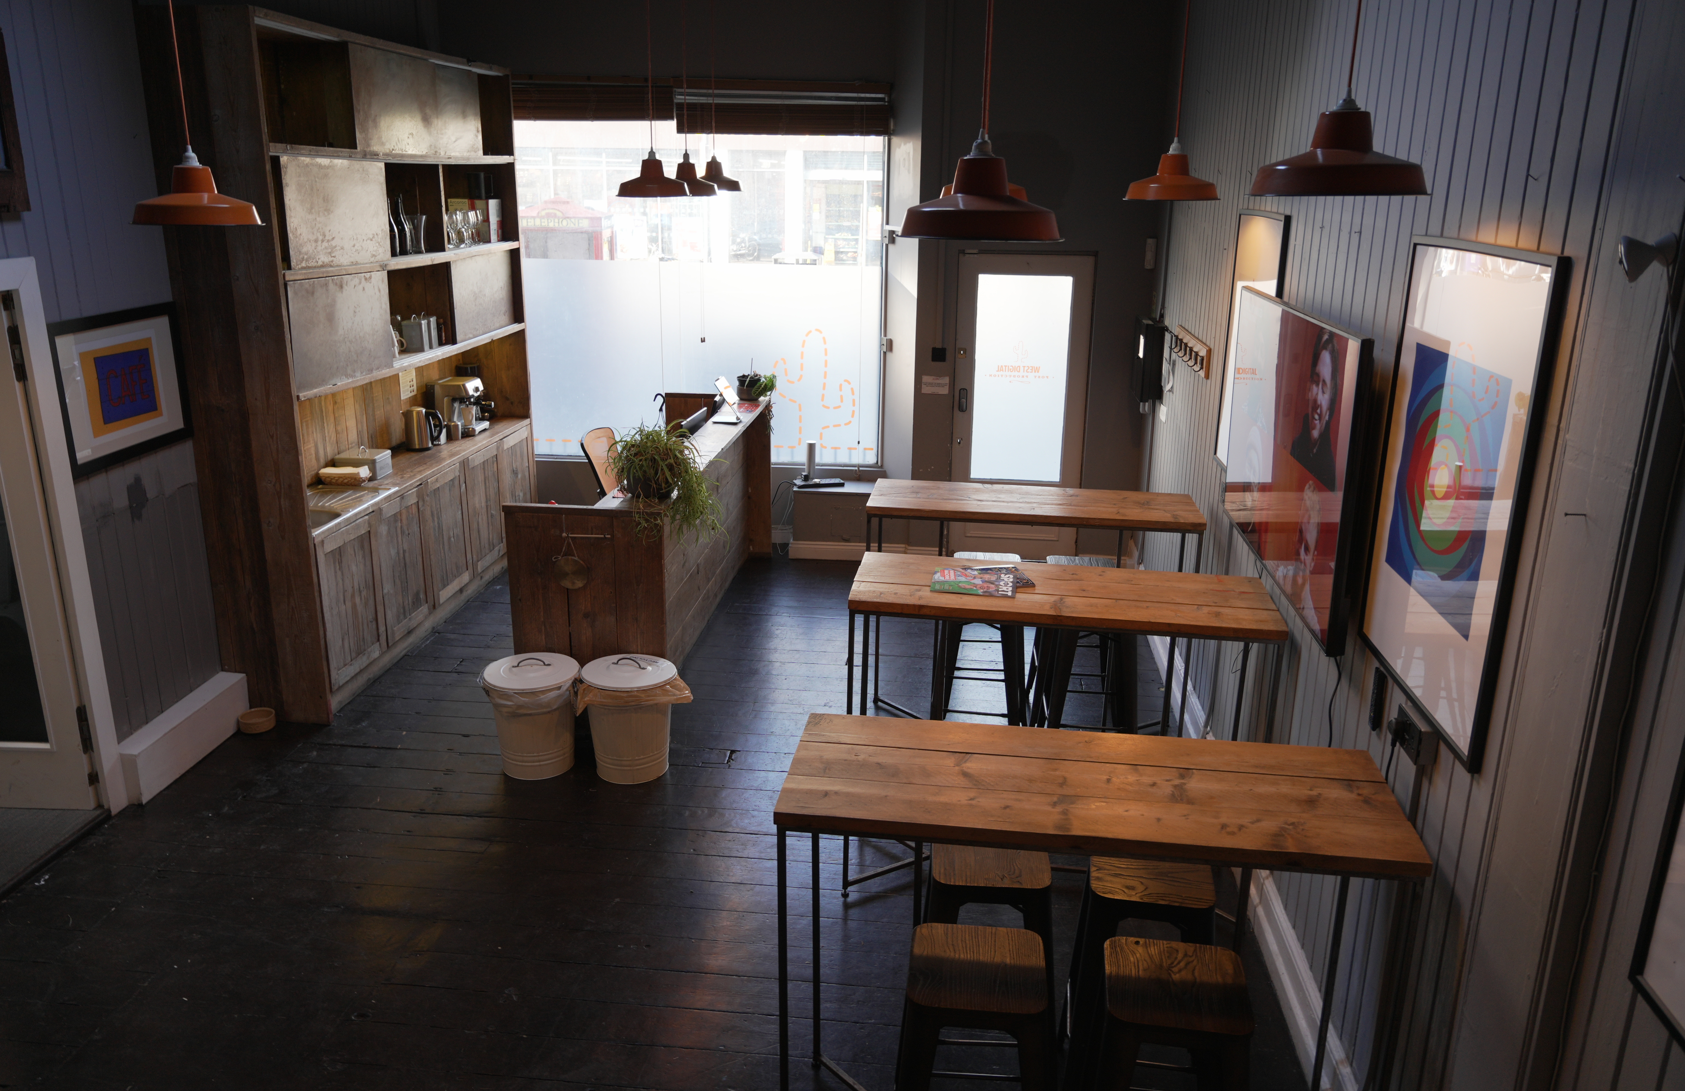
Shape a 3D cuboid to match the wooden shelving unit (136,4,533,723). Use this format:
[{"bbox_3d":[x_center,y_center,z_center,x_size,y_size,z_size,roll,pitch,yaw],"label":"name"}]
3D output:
[{"bbox_3d":[-2.451,-1.067,6.851,0.491,3.107,2.902,2,16,6],"label":"wooden shelving unit"}]

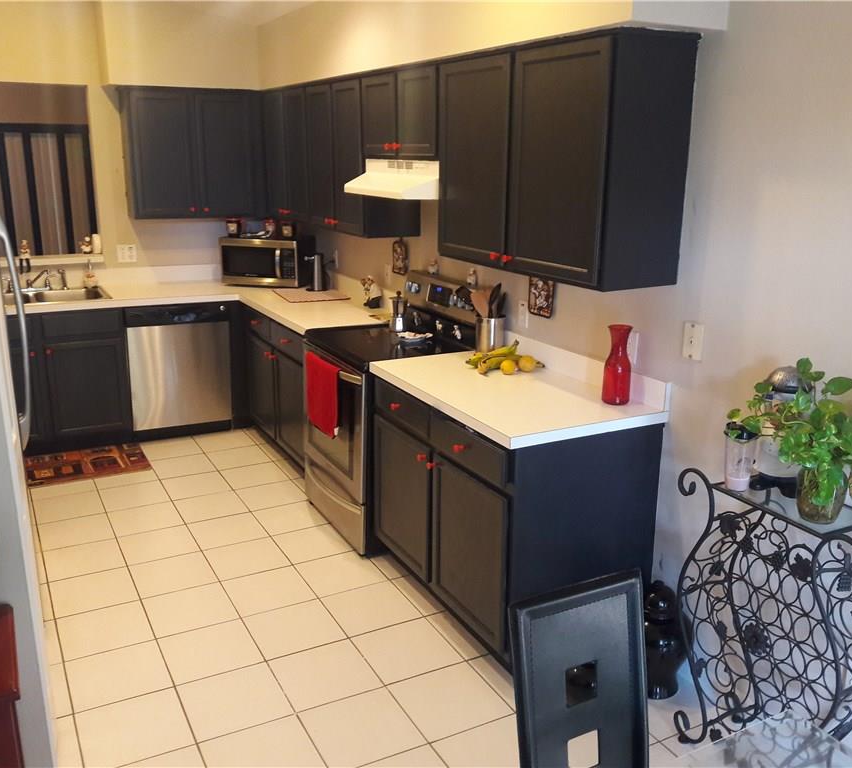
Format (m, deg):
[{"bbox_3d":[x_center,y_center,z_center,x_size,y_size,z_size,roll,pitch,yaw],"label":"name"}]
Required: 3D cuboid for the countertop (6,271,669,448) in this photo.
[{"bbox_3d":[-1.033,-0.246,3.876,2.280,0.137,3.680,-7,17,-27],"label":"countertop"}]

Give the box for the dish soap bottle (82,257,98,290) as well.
[{"bbox_3d":[-2.106,-0.693,5.206,0.085,0.185,0.075,-7,17,-27],"label":"dish soap bottle"}]

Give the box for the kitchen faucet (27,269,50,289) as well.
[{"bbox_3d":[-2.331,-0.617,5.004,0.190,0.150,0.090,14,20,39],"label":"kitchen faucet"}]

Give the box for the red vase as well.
[{"bbox_3d":[0.685,-0.067,2.912,0.097,0.270,0.097,1,15,0],"label":"red vase"}]

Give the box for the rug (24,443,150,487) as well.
[{"bbox_3d":[-2.027,0.469,4.765,0.800,0.010,0.530,-7,17,-27],"label":"rug"}]

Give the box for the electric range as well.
[{"bbox_3d":[-0.168,0.100,4.002,0.675,1.170,0.758,-7,17,-27],"label":"electric range"}]

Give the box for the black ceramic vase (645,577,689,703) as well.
[{"bbox_3d":[0.805,0.849,2.775,0.228,0.400,0.228,-7,17,-27],"label":"black ceramic vase"}]

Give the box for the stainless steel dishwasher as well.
[{"bbox_3d":[-1.635,-0.159,5.333,0.603,0.810,0.600,-7,17,-27],"label":"stainless steel dishwasher"}]

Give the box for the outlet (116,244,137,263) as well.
[{"bbox_3d":[-1.933,-0.841,5.370,0.116,0.118,0.010,-7,17,-27],"label":"outlet"}]

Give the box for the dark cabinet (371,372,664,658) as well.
[{"bbox_3d":[0.297,0.457,3.281,0.630,0.875,1.055,-7,17,-27],"label":"dark cabinet"}]

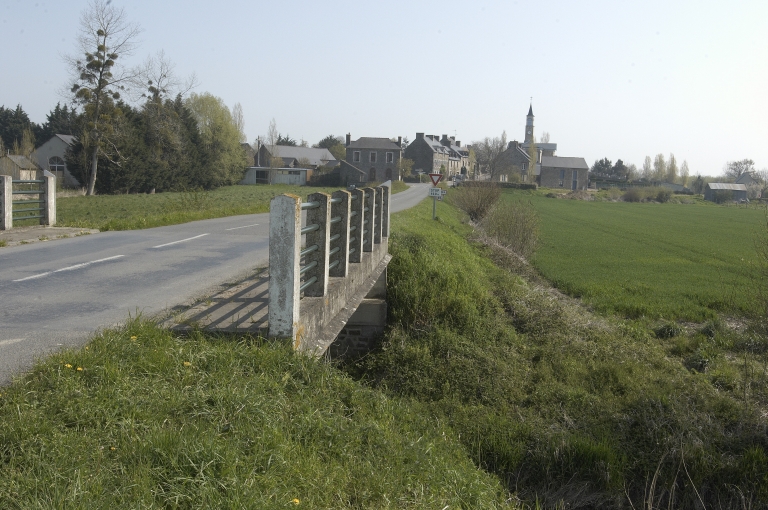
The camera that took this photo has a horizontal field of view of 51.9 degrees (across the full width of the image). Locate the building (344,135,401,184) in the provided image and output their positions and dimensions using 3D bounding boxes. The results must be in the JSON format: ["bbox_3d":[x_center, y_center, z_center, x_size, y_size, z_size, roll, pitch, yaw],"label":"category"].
[{"bbox_3d":[-2.105,-19.281,158.000,10.800,9.400,7.000,2,6,0],"label":"building"}]

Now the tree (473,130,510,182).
[{"bbox_3d":[24.048,-22.354,178.000,8.000,11.200,7.500,2,6,0],"label":"tree"}]

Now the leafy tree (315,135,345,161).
[{"bbox_3d":[-11.615,-20.779,168.000,6.200,9.600,5.800,2,6,0],"label":"leafy tree"}]

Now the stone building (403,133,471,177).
[{"bbox_3d":[12.607,-22.569,183.825,7.200,10.600,26.000,4,6,22],"label":"stone building"}]

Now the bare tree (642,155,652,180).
[{"bbox_3d":[73.398,-22.466,220.000,2.400,10.200,2.400,2,6,0],"label":"bare tree"}]

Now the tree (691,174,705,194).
[{"bbox_3d":[73.690,-16.428,185.000,2.800,4.700,2.800,2,6,0],"label":"tree"}]

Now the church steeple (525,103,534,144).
[{"bbox_3d":[44.298,-40.036,240.000,2.500,12.600,2.500,2,6,0],"label":"church steeple"}]

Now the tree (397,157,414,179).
[{"bbox_3d":[4.118,-16.378,151.000,3.400,4.900,3.300,2,6,0],"label":"tree"}]

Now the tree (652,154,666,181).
[{"bbox_3d":[77.027,-22.745,220.000,3.300,10.800,3.300,2,6,0],"label":"tree"}]

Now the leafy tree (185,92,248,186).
[{"bbox_3d":[-22.736,-15.677,107.000,8.600,12.600,8.000,2,6,0],"label":"leafy tree"}]

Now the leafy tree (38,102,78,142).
[{"bbox_3d":[-47.631,-16.558,115.000,6.000,11.300,5.500,2,6,0],"label":"leafy tree"}]

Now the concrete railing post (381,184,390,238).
[{"bbox_3d":[0.025,-0.829,15.100,0.190,1.000,0.210,2,6,5],"label":"concrete railing post"}]

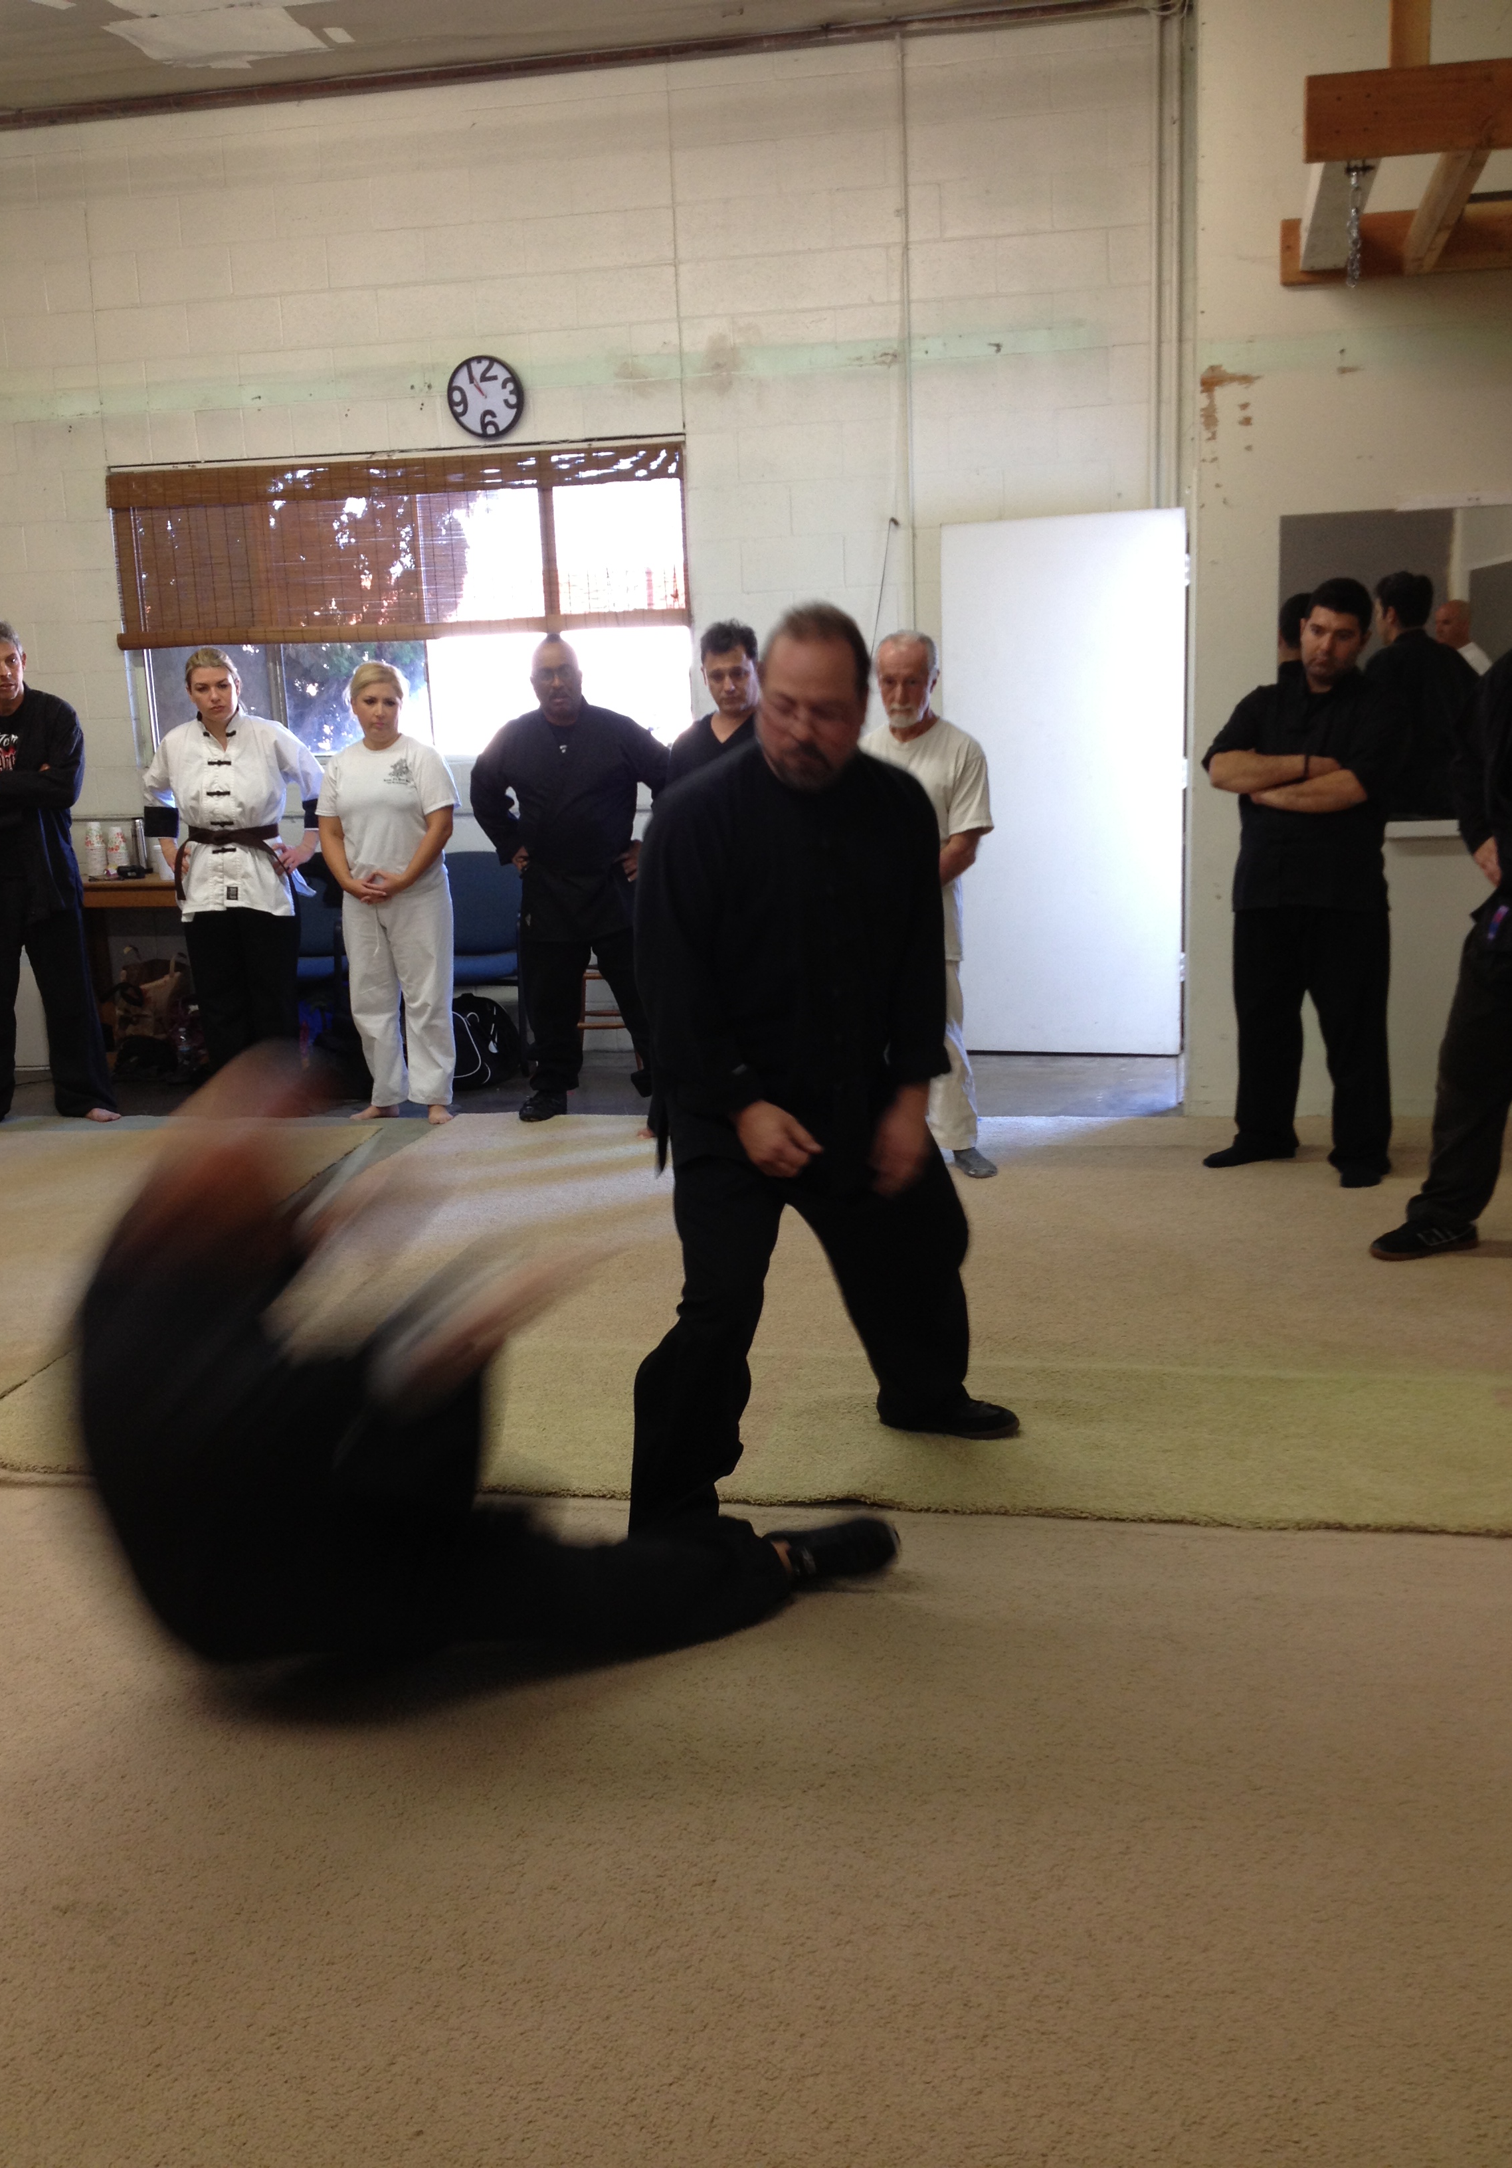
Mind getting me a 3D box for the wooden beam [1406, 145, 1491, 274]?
[{"bbox_3d":[1.822,-2.345,5.827,0.088,0.090,1.790,1,12,13],"label":"wooden beam"}]

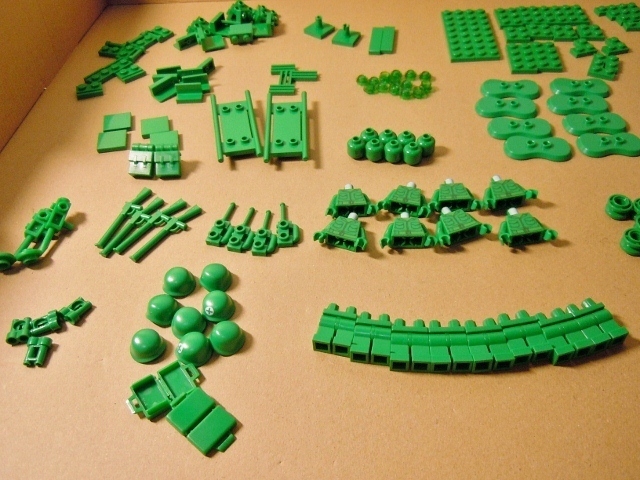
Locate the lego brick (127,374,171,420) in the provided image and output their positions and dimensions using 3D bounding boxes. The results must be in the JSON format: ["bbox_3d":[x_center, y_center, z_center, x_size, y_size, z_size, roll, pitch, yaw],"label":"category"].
[{"bbox_3d":[-0.069,0.063,0.221,0.014,0.004,0.016,-31,54,-21],"label":"lego brick"}]

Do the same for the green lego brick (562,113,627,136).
[{"bbox_3d":[0.157,-0.067,0.316,0.036,0.005,0.017,-3,48,1],"label":"green lego brick"}]

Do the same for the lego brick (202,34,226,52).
[{"bbox_3d":[-0.076,-0.140,0.395,0.016,0.007,0.008,-15,49,-10],"label":"lego brick"}]

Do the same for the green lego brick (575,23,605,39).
[{"bbox_3d":[0.186,-0.143,0.382,0.016,0.005,0.016,1,49,6],"label":"green lego brick"}]

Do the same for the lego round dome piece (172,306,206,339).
[{"bbox_3d":[-0.056,0.034,0.232,0.015,0.010,0.015,-2,48,2],"label":"lego round dome piece"}]

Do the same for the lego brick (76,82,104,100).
[{"bbox_3d":[-0.148,-0.096,0.357,0.016,0.005,0.010,-13,49,-8],"label":"lego brick"}]

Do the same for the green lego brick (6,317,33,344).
[{"bbox_3d":[-0.131,0.040,0.242,0.010,0.005,0.011,-9,49,-4],"label":"green lego brick"}]

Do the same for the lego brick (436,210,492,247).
[{"bbox_3d":[0.067,-0.009,0.270,0.027,0.008,0.018,-17,50,-11],"label":"lego brick"}]

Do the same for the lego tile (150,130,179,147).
[{"bbox_3d":[-0.091,-0.057,0.325,0.016,0.003,0.016,-8,49,-3],"label":"lego tile"}]

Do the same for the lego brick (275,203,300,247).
[{"bbox_3d":[-0.016,-0.009,0.275,0.011,0.005,0.029,-6,48,-2],"label":"lego brick"}]

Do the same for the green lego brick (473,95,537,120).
[{"bbox_3d":[0.111,-0.079,0.330,0.036,0.005,0.017,-1,48,3],"label":"green lego brick"}]

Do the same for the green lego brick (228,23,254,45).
[{"bbox_3d":[-0.056,-0.148,0.398,0.016,0.008,0.011,-3,60,0],"label":"green lego brick"}]

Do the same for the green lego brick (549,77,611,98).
[{"bbox_3d":[0.160,-0.094,0.340,0.035,0.005,0.017,2,49,5],"label":"green lego brick"}]

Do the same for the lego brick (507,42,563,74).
[{"bbox_3d":[0.140,-0.120,0.366,0.033,0.005,0.033,1,49,4],"label":"lego brick"}]

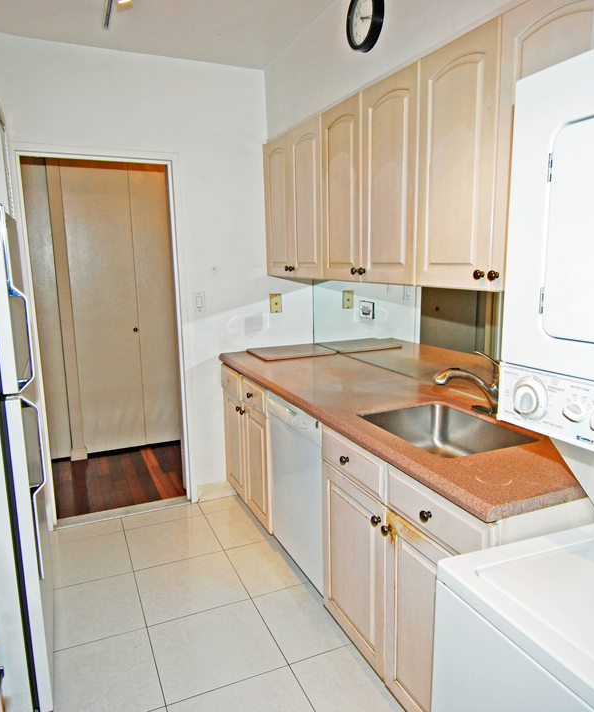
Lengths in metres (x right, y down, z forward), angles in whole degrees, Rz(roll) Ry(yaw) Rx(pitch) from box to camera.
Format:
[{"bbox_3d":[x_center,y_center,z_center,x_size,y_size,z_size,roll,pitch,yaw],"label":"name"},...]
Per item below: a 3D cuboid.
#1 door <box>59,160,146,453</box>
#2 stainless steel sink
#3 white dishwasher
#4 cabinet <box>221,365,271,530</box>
[{"bbox_3d":[-1.446,-0.351,4.023,0.463,2.219,0.040,-5,11,-23],"label":"door"},{"bbox_3d":[0.500,0.330,1.849,0.392,0.178,0.513,-5,11,-23],"label":"stainless steel sink"},{"bbox_3d":[0.278,0.587,2.492,0.608,0.817,0.615,-5,11,-23],"label":"white dishwasher"},{"bbox_3d":[-0.001,0.478,3.110,0.645,0.812,0.759,-5,11,-23],"label":"cabinet"}]

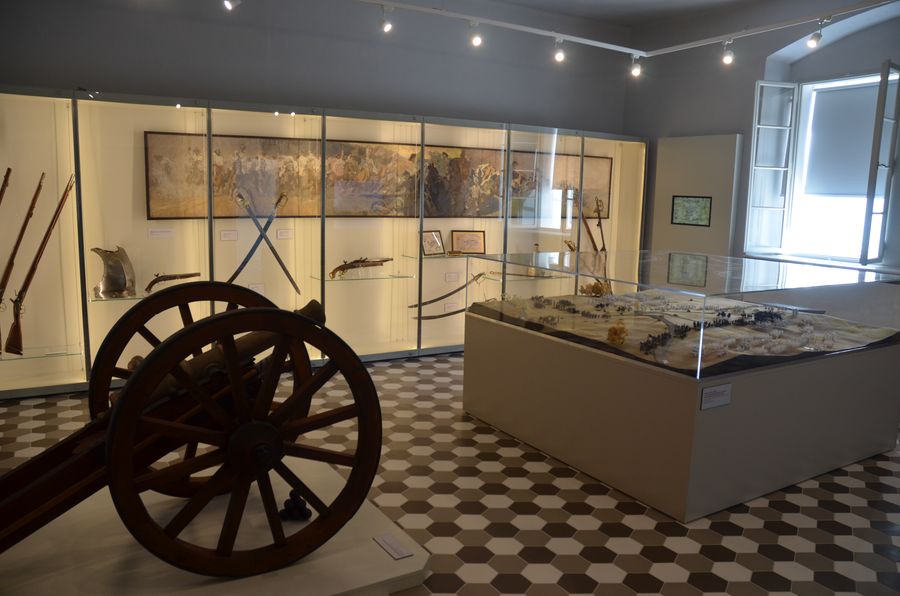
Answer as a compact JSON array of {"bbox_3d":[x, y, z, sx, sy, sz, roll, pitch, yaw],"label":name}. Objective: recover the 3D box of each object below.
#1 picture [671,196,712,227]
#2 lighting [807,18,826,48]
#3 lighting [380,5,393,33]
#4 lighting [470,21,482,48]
[{"bbox_3d":[2.759,-0.997,7.698,0.025,0.340,0.519,-5,10,-35],"label":"picture"},{"bbox_3d":[2.881,-2.079,5.294,0.085,0.200,0.120,8,11,38],"label":"lighting"},{"bbox_3d":[-0.498,-2.193,5.286,0.075,0.195,0.105,-6,11,-40],"label":"lighting"},{"bbox_3d":[0.223,-2.226,5.670,0.075,0.195,0.105,-1,9,-16],"label":"lighting"}]

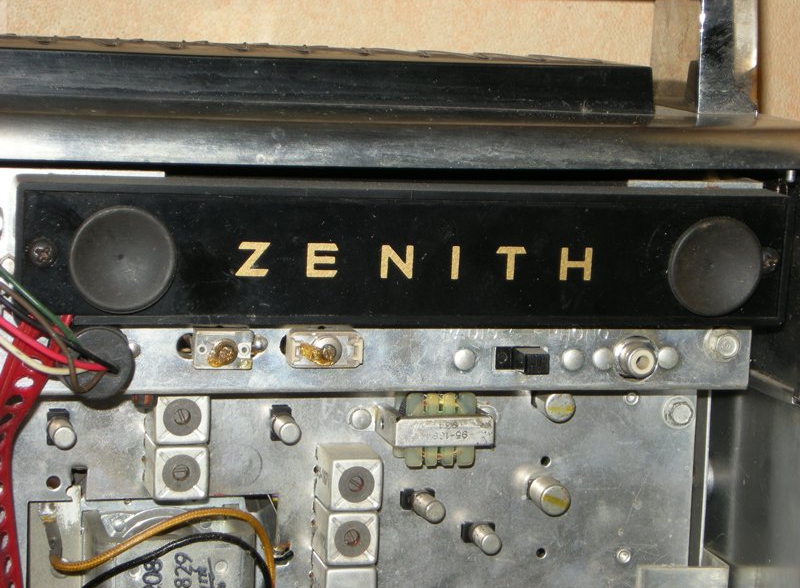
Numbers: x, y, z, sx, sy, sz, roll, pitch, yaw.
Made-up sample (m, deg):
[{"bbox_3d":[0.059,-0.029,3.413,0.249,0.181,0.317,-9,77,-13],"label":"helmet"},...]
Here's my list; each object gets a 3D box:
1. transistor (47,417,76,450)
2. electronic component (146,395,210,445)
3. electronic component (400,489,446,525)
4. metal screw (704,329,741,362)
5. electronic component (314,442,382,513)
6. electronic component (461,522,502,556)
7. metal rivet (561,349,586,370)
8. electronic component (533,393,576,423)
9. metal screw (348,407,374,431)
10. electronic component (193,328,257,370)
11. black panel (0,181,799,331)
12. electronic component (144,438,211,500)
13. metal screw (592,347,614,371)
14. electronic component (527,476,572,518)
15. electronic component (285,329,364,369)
[{"bbox_3d":[-0.085,0.034,0.591,0.006,0.016,0.006,0,98,-13],"label":"transistor"},{"bbox_3d":[-0.060,0.032,0.636,0.014,0.017,0.015,0,99,-15],"label":"electronic component"},{"bbox_3d":[0.007,0.056,0.615,0.009,0.018,0.006,0,98,-13],"label":"electronic component"},{"bbox_3d":[0.083,0.013,0.609,0.009,0.005,0.009,0,98,-13],"label":"metal screw"},{"bbox_3d":[-0.014,0.051,0.651,0.014,0.017,0.015,0,99,-15],"label":"electronic component"},{"bbox_3d":[0.024,0.069,0.667,0.010,0.012,0.006,0,99,-15],"label":"electronic component"},{"bbox_3d":[0.051,0.019,0.693,0.006,0.003,0.006,0,100,-16],"label":"metal rivet"},{"bbox_3d":[0.044,0.031,0.665,0.008,0.012,0.008,0,99,-15],"label":"electronic component"},{"bbox_3d":[-0.011,0.035,0.655,0.006,0.002,0.006,0,99,-15],"label":"metal screw"},{"bbox_3d":[-0.047,0.014,0.620,0.015,0.008,0.011,0,99,-15],"label":"electronic component"},{"bbox_3d":[0.002,-0.010,0.591,0.196,0.018,0.034,0,98,-13],"label":"black panel"},{"bbox_3d":[-0.056,0.044,0.599,0.014,0.017,0.014,0,98,-13],"label":"electronic component"},{"bbox_3d":[0.052,0.017,0.604,0.006,0.003,0.006,0,98,-13],"label":"metal screw"},{"bbox_3d":[0.040,0.054,0.626,0.008,0.011,0.008,0,98,-13],"label":"electronic component"},{"bbox_3d":[-0.020,0.014,0.627,0.020,0.008,0.010,0,99,-15],"label":"electronic component"}]

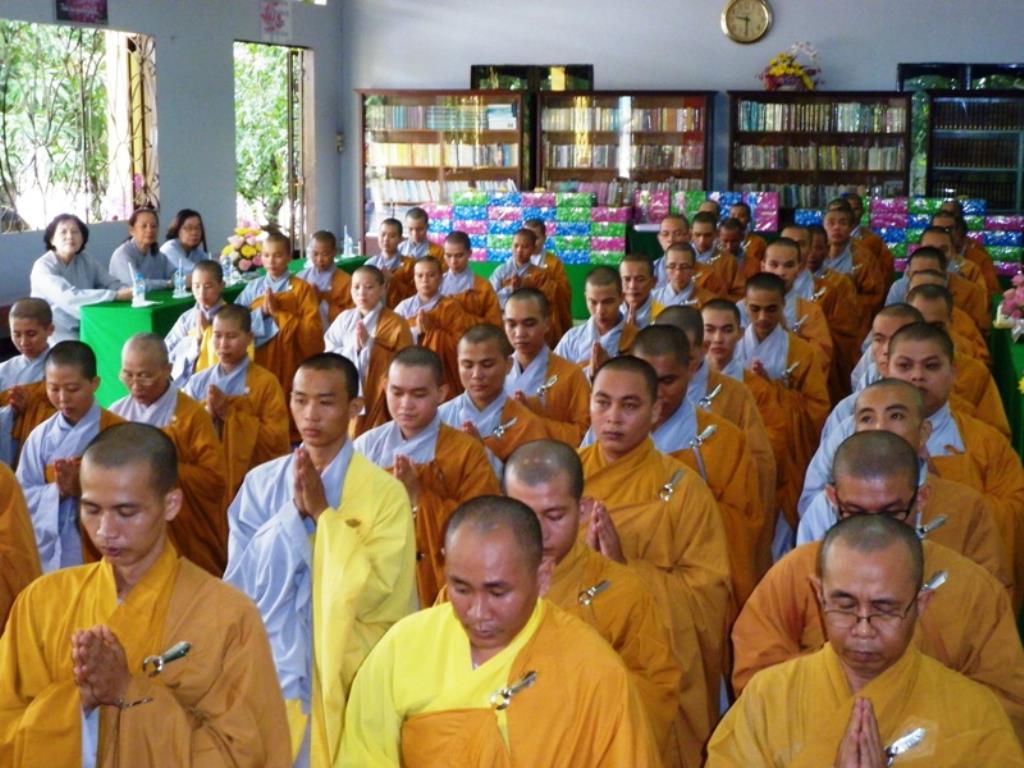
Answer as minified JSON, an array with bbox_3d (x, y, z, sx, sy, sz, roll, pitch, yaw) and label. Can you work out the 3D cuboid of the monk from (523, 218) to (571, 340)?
[{"bbox_3d":[0.167,-0.493,11.627,0.460,1.103,0.530,3,9,18],"label":"monk"}]

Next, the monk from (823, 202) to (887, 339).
[{"bbox_3d":[2.052,-0.525,11.534,0.480,1.208,0.530,4,9,22],"label":"monk"}]

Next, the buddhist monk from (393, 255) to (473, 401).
[{"bbox_3d":[-0.406,-0.152,9.523,0.450,1.038,0.530,3,9,16],"label":"buddhist monk"}]

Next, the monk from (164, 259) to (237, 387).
[{"bbox_3d":[-1.529,-0.113,9.432,0.480,1.098,0.620,3,8,16],"label":"monk"}]

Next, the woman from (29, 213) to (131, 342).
[{"bbox_3d":[-2.400,-0.352,10.271,0.550,1.201,0.750,-6,11,-38],"label":"woman"}]

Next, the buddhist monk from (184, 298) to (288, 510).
[{"bbox_3d":[-1.124,0.158,7.627,0.500,1.077,0.620,3,8,16],"label":"buddhist monk"}]

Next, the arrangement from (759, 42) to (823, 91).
[{"bbox_3d":[2.102,-2.396,13.842,0.468,0.355,0.360,3,8,16],"label":"arrangement"}]

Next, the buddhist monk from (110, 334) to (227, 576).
[{"bbox_3d":[-1.147,0.359,5.975,0.470,1.058,0.530,3,9,16],"label":"buddhist monk"}]

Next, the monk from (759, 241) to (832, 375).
[{"bbox_3d":[1.307,-0.067,8.848,0.520,1.195,0.620,3,8,16],"label":"monk"}]

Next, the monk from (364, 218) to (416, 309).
[{"bbox_3d":[-0.734,-0.492,11.578,0.460,1.109,0.530,3,9,16],"label":"monk"}]

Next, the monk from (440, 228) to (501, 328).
[{"bbox_3d":[-0.298,-0.332,10.838,0.500,1.144,0.620,3,9,19],"label":"monk"}]

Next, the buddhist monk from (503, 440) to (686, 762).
[{"bbox_3d":[0.082,0.672,3.838,0.540,1.143,0.650,3,9,21],"label":"buddhist monk"}]

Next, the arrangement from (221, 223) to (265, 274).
[{"bbox_3d":[-1.685,-0.853,11.535,0.300,0.330,0.310,0,8,0],"label":"arrangement"}]

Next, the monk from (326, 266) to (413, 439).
[{"bbox_3d":[-0.684,-0.074,9.022,0.450,1.028,0.530,3,9,16],"label":"monk"}]

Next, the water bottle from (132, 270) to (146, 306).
[{"bbox_3d":[-2.072,-0.531,10.200,0.066,0.200,0.066,0,8,0],"label":"water bottle"}]

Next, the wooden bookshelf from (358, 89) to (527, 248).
[{"bbox_3d":[-0.531,-1.343,14.775,1.379,2.027,0.360,3,8,16],"label":"wooden bookshelf"}]

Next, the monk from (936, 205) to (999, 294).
[{"bbox_3d":[2.830,-0.500,11.852,0.520,1.215,0.620,3,8,16],"label":"monk"}]

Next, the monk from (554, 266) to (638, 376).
[{"bbox_3d":[0.425,0.048,8.188,0.520,1.147,0.620,3,9,21],"label":"monk"}]

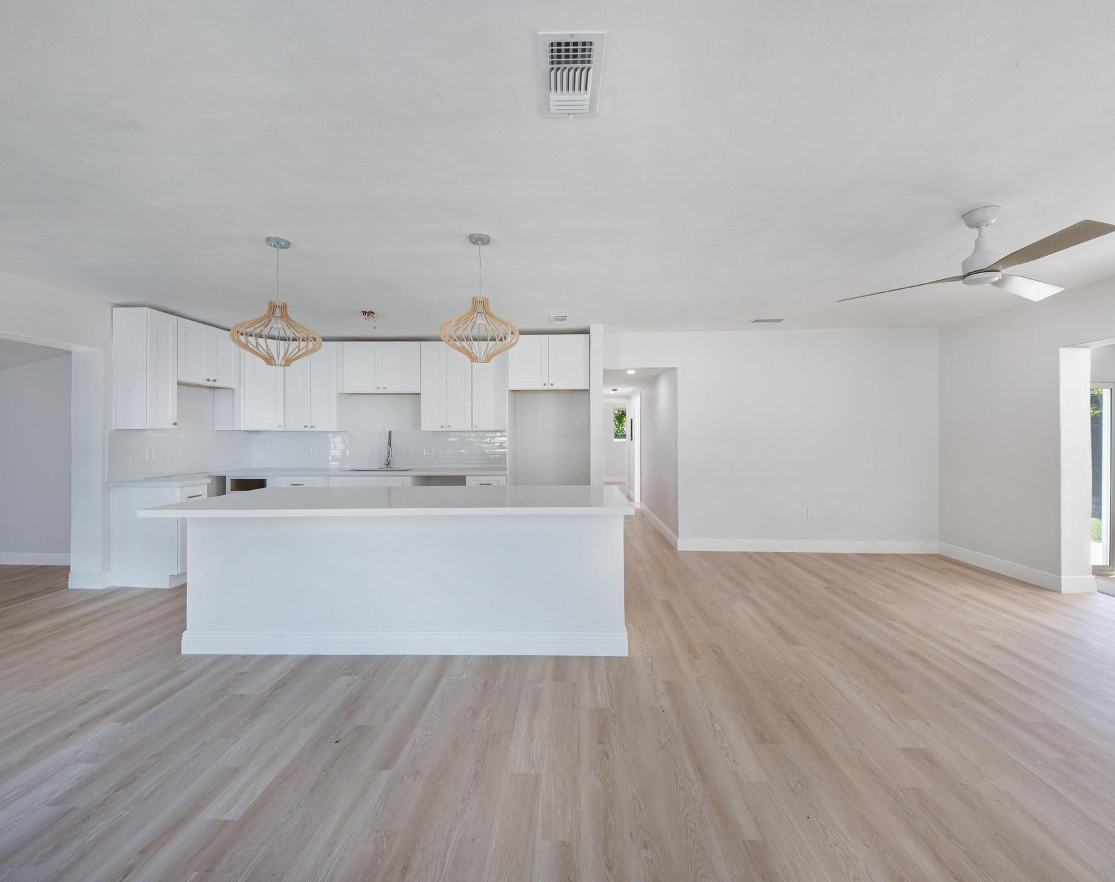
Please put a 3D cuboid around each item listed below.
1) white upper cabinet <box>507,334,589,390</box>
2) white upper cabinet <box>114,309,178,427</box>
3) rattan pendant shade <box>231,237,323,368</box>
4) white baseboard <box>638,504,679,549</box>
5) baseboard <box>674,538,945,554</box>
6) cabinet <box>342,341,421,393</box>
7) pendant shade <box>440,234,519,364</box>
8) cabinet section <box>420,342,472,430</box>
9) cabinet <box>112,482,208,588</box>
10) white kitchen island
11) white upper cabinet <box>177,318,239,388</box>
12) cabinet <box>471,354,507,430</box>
[{"bbox_3d":[-0.086,-0.889,5.261,0.920,0.616,0.605,0,0,2],"label":"white upper cabinet"},{"bbox_3d":[-3.752,-0.638,4.027,0.317,1.067,0.305,0,0,2],"label":"white upper cabinet"},{"bbox_3d":[-1.698,-0.847,2.691,0.468,0.745,0.468,0,0,2],"label":"rattan pendant shade"},{"bbox_3d":[1.445,1.181,6.450,0.022,0.140,2.830,0,0,2],"label":"white baseboard"},{"bbox_3d":[2.825,1.190,4.990,2.870,0.140,0.022,0,0,3],"label":"baseboard"},{"bbox_3d":[-2.113,-0.885,5.465,0.940,0.612,0.330,0,0,0],"label":"cabinet"},{"bbox_3d":[-0.468,-0.854,2.664,0.466,0.742,0.466,0,0,2],"label":"pendant shade"},{"bbox_3d":[-1.311,-0.650,5.405,0.610,1.067,0.320,0,0,1],"label":"cabinet section"},{"bbox_3d":[-3.596,0.826,4.011,0.617,0.910,0.310,0,0,2],"label":"cabinet"},{"bbox_3d":[-0.905,0.818,2.890,2.660,0.914,1.040,0,0,1],"label":"white kitchen island"},{"bbox_3d":[-3.737,-0.869,4.554,0.317,0.613,0.758,0,0,2],"label":"white upper cabinet"},{"bbox_3d":[-0.787,-0.662,5.424,0.454,1.067,0.325,0,0,2],"label":"cabinet"}]

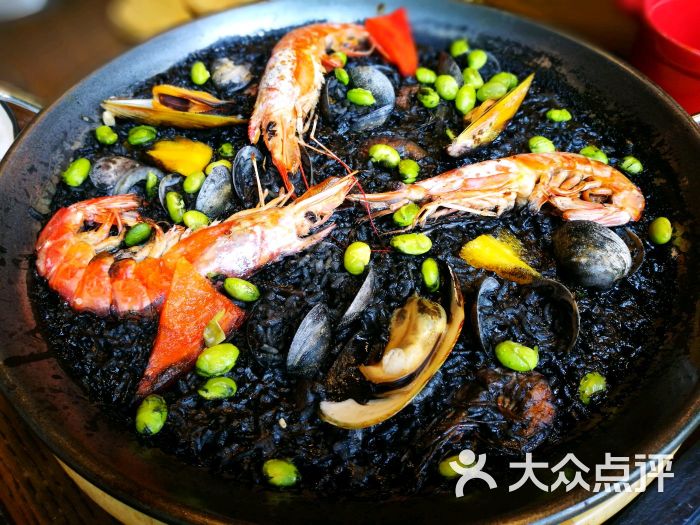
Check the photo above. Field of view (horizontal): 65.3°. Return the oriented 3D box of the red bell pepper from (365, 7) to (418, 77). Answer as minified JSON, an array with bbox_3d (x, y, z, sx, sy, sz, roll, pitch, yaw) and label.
[{"bbox_3d":[0.027,-0.147,0.362,0.035,0.014,0.047,-16,93,1],"label":"red bell pepper"}]

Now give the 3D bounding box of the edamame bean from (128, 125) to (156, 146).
[{"bbox_3d":[-0.107,-0.065,0.281,0.015,0.008,0.011,-28,56,-21],"label":"edamame bean"}]

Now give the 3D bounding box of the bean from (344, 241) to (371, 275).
[{"bbox_3d":[0.003,-0.002,0.240,0.011,0.010,0.017,5,52,5],"label":"bean"}]

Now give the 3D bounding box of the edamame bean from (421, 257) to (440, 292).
[{"bbox_3d":[0.032,0.004,0.215,0.009,0.009,0.015,-5,53,-1],"label":"edamame bean"}]

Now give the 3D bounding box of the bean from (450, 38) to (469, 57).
[{"bbox_3d":[0.065,-0.127,0.323,0.010,0.008,0.015,27,56,21],"label":"bean"}]

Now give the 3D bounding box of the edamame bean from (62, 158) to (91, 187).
[{"bbox_3d":[-0.139,-0.046,0.277,0.011,0.010,0.018,9,52,8],"label":"edamame bean"}]

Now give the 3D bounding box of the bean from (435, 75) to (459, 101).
[{"bbox_3d":[0.061,-0.111,0.346,0.015,0.013,0.013,17,54,15],"label":"bean"}]

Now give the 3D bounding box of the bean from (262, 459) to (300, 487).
[{"bbox_3d":[-0.022,0.068,0.176,0.013,0.008,0.009,15,52,13],"label":"bean"}]

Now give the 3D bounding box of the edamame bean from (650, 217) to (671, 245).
[{"bbox_3d":[0.141,-0.015,0.247,0.009,0.009,0.015,14,53,12],"label":"edamame bean"}]

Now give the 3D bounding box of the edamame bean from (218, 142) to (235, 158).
[{"bbox_3d":[-0.060,-0.054,0.265,0.010,0.007,0.009,-18,54,-11],"label":"edamame bean"}]

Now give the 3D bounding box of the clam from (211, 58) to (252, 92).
[{"bbox_3d":[-0.078,-0.123,0.360,0.028,0.019,0.026,4,52,5],"label":"clam"}]

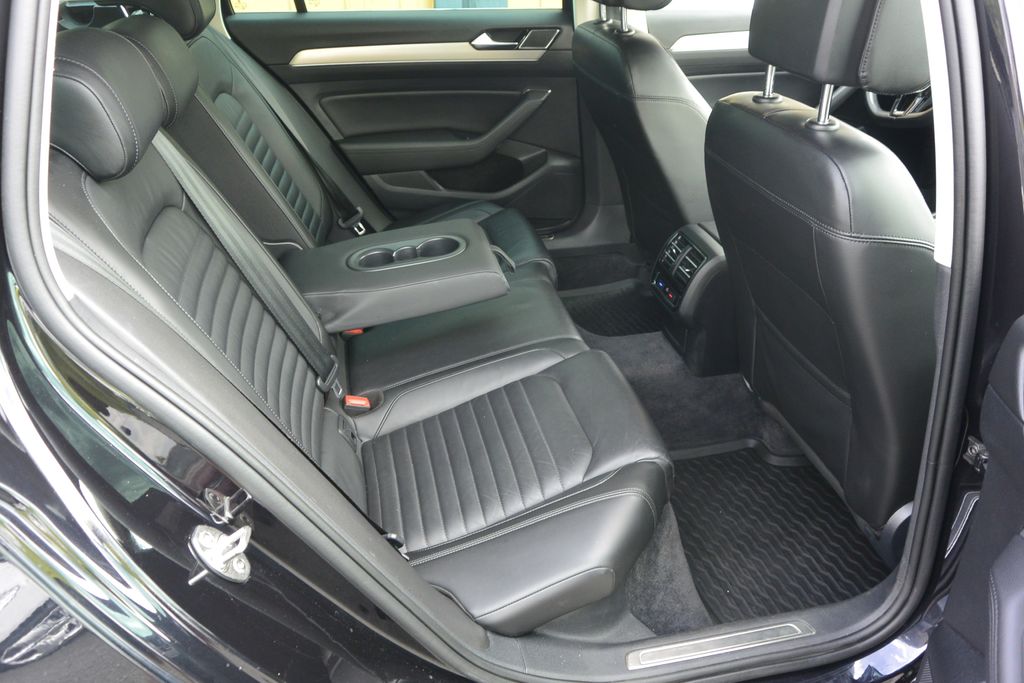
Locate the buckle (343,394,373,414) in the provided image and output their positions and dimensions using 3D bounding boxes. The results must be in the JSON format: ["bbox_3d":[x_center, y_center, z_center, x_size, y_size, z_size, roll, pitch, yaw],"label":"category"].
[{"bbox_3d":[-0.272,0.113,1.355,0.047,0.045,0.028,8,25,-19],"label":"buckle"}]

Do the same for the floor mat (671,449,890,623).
[{"bbox_3d":[0.492,0.301,1.414,0.460,0.030,0.450,-6,29,-12],"label":"floor mat"}]

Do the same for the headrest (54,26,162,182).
[{"bbox_3d":[-0.484,-0.274,0.860,0.135,0.155,0.280,-19,31,-5],"label":"headrest"}]

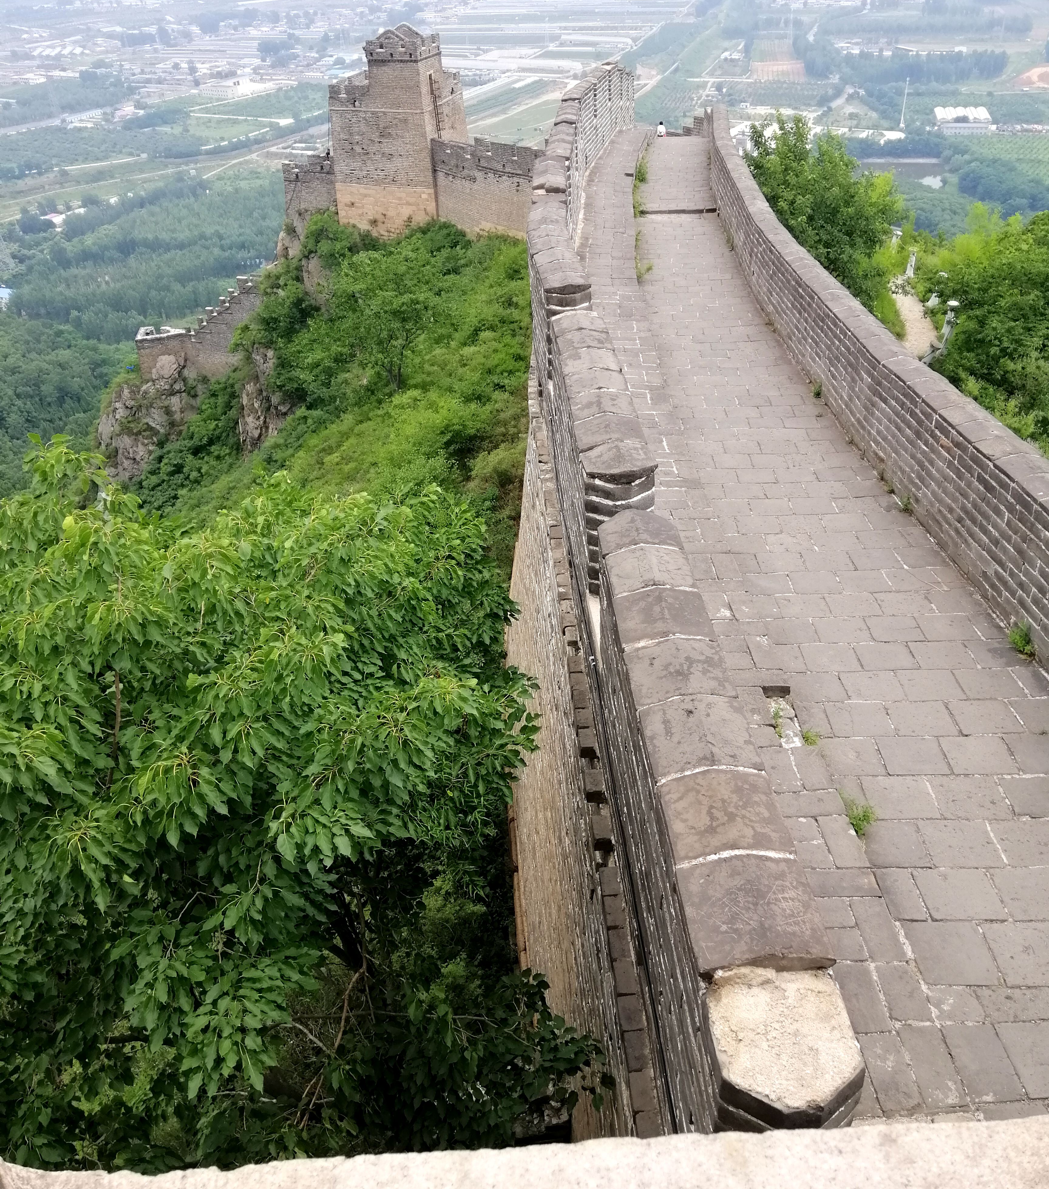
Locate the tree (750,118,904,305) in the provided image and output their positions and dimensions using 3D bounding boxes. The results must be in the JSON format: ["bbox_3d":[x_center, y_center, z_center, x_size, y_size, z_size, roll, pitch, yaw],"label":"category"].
[{"bbox_3d":[7.540,-9.280,26.300,3.700,4.900,3.600,7,36,15],"label":"tree"}]

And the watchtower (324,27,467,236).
[{"bbox_3d":[-11.000,-41.100,92.000,9.000,15.800,9.000,11,37,20],"label":"watchtower"}]

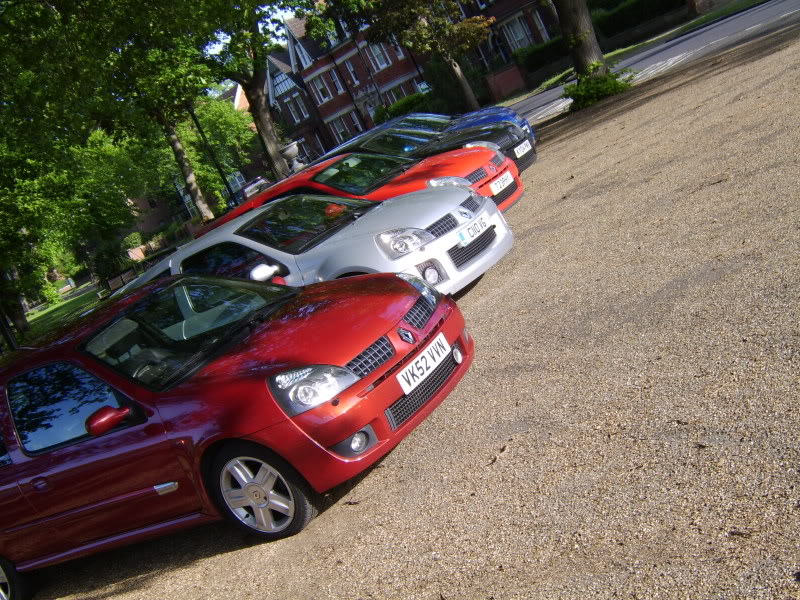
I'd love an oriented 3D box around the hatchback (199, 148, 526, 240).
[{"bbox_3d":[-0.549,-0.871,11.669,3.820,1.420,1.680,-20,13,34],"label":"hatchback"}]

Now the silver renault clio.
[{"bbox_3d":[-0.950,-0.188,9.304,3.820,1.380,1.820,-20,13,34],"label":"silver renault clio"}]

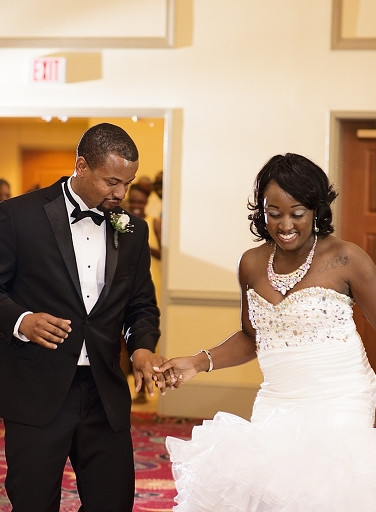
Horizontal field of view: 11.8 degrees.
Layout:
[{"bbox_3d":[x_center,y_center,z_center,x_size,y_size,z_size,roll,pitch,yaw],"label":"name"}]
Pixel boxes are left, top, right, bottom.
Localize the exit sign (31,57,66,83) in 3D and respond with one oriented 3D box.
[{"bbox_3d":[-1.013,-1.353,13.173,0.295,0.200,0.060,2,2,18],"label":"exit sign"}]

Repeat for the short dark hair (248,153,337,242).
[{"bbox_3d":[0.289,-0.161,5.020,0.230,0.240,0.235,2,17,14],"label":"short dark hair"}]

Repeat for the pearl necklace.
[{"bbox_3d":[0.288,0.018,5.000,0.145,0.165,0.125,2,2,22],"label":"pearl necklace"}]

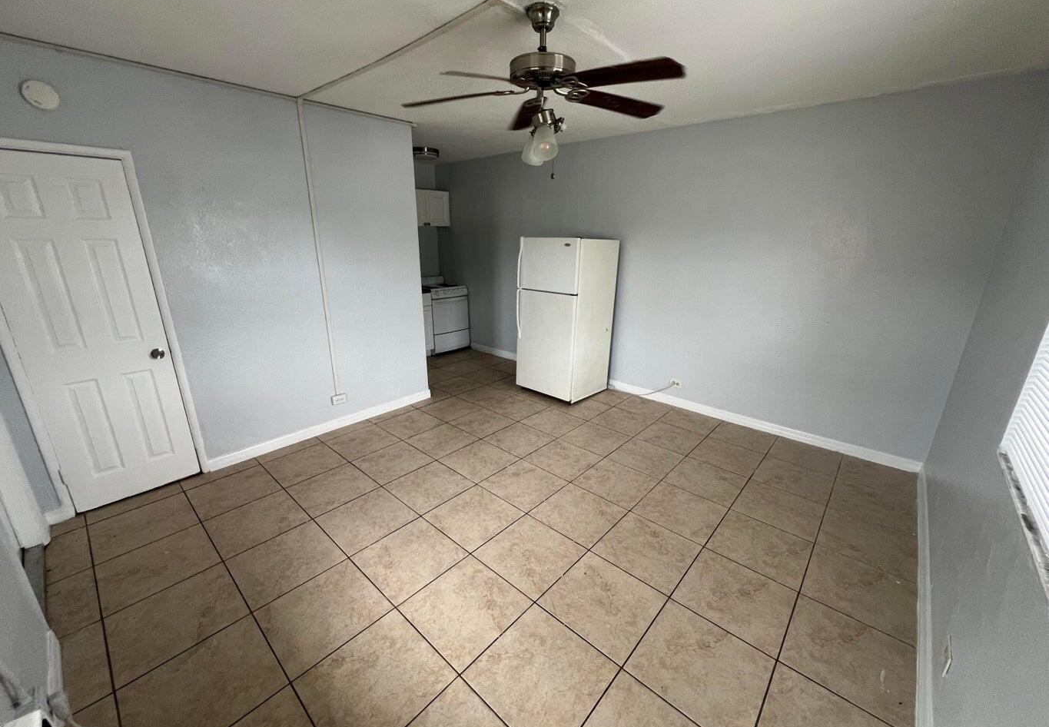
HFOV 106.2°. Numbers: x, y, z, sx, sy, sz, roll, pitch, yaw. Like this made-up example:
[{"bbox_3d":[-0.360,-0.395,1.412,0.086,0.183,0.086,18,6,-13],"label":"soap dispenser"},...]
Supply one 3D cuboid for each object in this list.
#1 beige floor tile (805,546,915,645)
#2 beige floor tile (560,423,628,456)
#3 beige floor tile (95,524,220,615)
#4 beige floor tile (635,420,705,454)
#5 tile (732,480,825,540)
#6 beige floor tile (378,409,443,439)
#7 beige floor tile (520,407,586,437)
[{"bbox_3d":[1.640,1.105,1.929,0.416,0.010,0.452,15,22,40],"label":"beige floor tile"},{"bbox_3d":[0.617,0.656,3.422,0.452,0.010,0.452,15,22,40],"label":"beige floor tile"},{"bbox_3d":[-1.897,1.044,2.046,0.450,0.012,0.450,15,22,40],"label":"beige floor tile"},{"bbox_3d":[1.276,0.652,3.472,0.446,0.015,0.446,15,22,39],"label":"beige floor tile"},{"bbox_3d":[1.598,0.910,2.480,0.440,0.010,0.440,15,22,39],"label":"tile"},{"bbox_3d":[-1.046,0.567,3.636,0.446,0.015,0.446,15,22,39],"label":"beige floor tile"},{"bbox_3d":[0.270,0.557,3.720,0.450,0.012,0.450,15,22,40],"label":"beige floor tile"}]

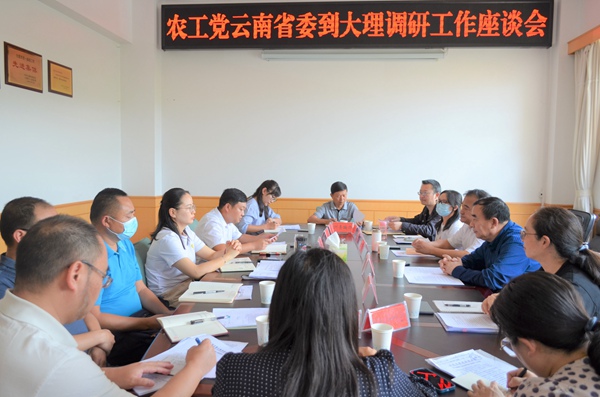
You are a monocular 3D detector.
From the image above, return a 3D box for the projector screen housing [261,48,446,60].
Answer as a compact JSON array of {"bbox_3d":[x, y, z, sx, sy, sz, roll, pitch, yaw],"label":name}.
[{"bbox_3d":[0.677,-1.852,5.822,2.370,0.125,0.100,1,4,4],"label":"projector screen housing"}]

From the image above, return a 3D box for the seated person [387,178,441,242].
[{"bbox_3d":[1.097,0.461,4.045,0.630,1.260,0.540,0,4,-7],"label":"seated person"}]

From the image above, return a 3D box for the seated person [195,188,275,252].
[{"bbox_3d":[-0.505,0.529,3.346,0.760,1.220,0.520,1,4,12],"label":"seated person"}]

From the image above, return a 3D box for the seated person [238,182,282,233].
[{"bbox_3d":[-0.395,0.467,4.164,0.700,1.230,0.480,2,4,24],"label":"seated person"}]

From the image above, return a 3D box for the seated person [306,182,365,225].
[{"bbox_3d":[0.366,0.429,4.676,0.580,1.215,0.620,1,4,5],"label":"seated person"}]

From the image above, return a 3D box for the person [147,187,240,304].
[{"bbox_3d":[-0.666,0.558,2.767,0.720,1.240,0.470,1,4,8],"label":"person"}]

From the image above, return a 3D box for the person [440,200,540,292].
[{"bbox_3d":[1.051,0.595,2.499,0.620,1.205,0.540,1,4,3],"label":"person"}]

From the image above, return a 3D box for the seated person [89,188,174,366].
[{"bbox_3d":[-0.806,0.584,2.178,0.700,1.270,0.520,1,4,5],"label":"seated person"}]

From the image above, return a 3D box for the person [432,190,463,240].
[{"bbox_3d":[1.185,0.525,3.776,0.680,1.200,0.460,0,4,-10],"label":"person"}]

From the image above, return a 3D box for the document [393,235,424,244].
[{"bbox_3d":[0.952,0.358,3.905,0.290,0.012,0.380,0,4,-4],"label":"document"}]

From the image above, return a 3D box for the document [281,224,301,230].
[{"bbox_3d":[-0.092,0.287,4.502,0.210,0.012,0.300,1,4,5],"label":"document"}]

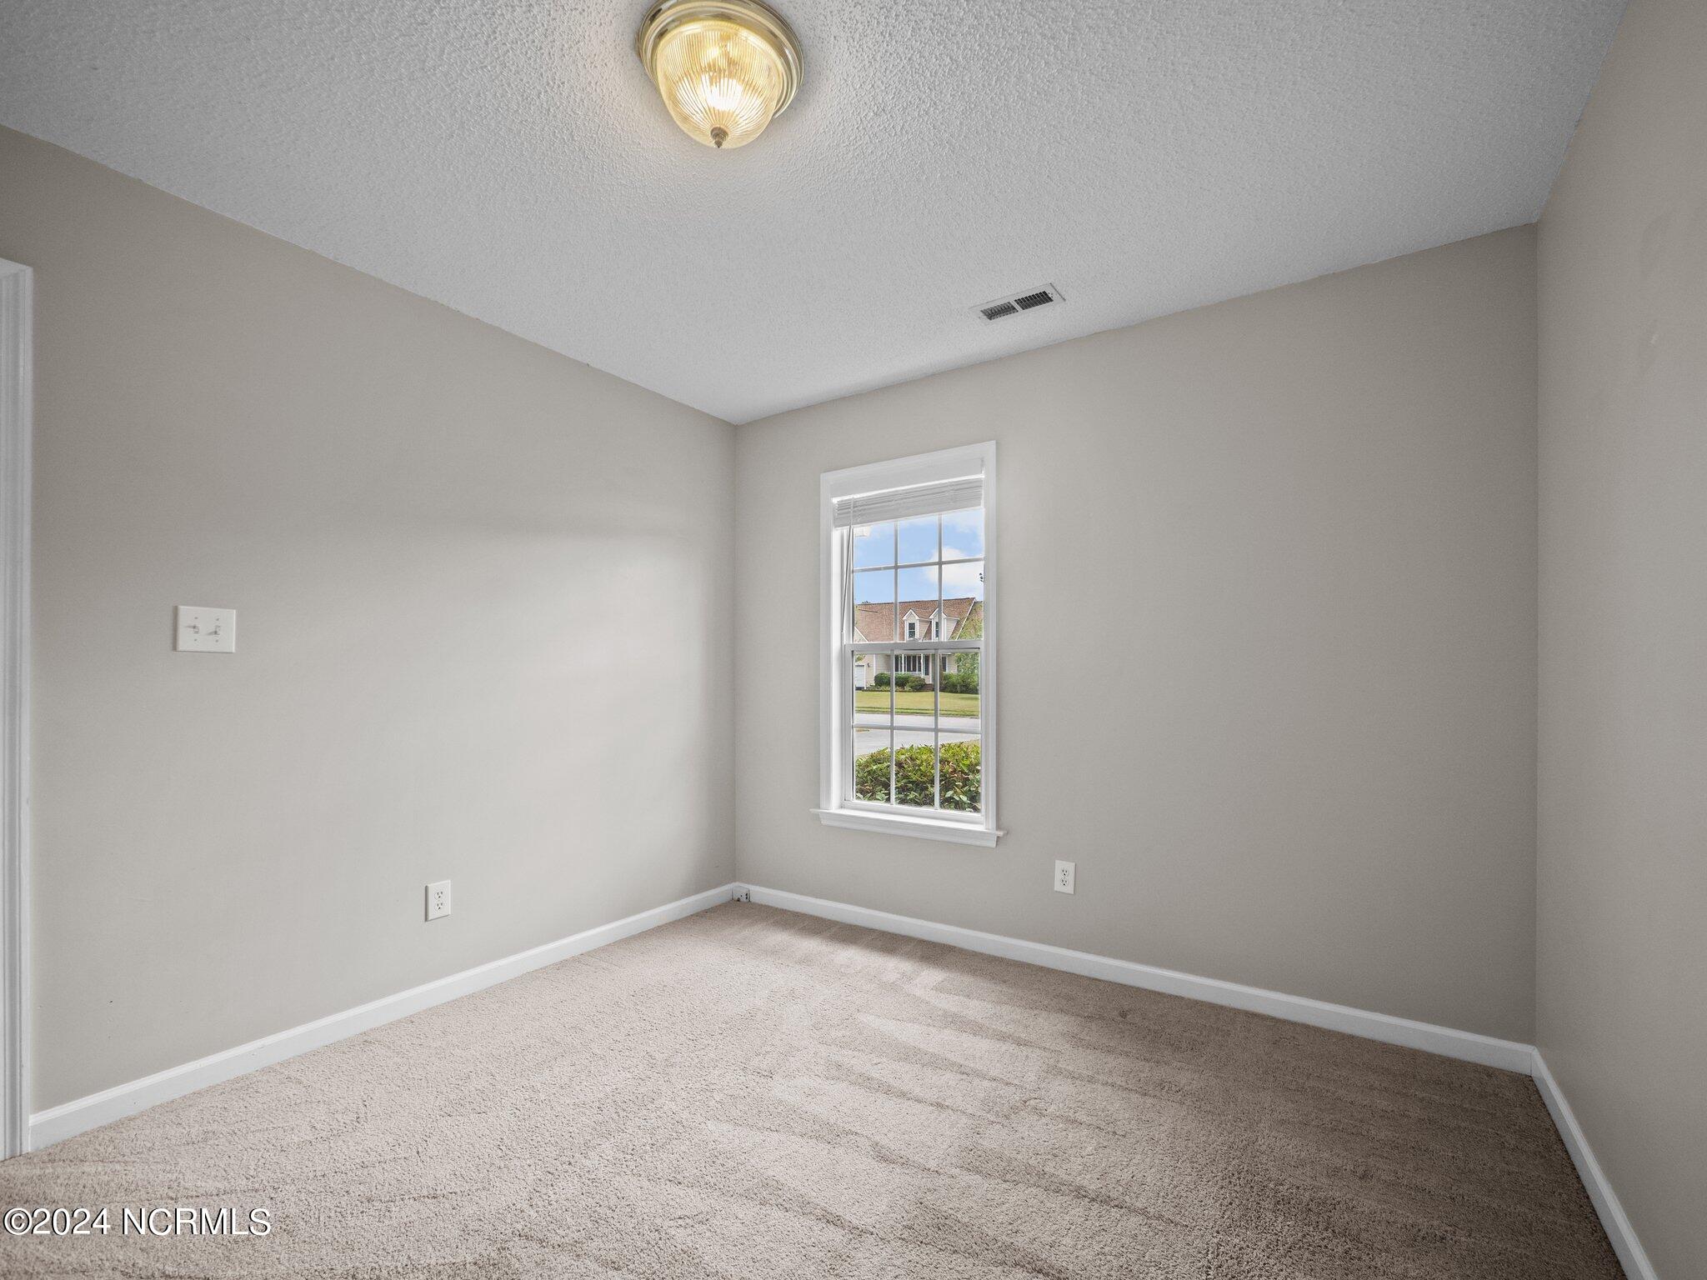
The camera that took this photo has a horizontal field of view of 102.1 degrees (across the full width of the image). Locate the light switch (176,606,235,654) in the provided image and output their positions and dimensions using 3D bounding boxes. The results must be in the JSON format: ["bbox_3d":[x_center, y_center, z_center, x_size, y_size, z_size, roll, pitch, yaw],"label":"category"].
[{"bbox_3d":[-1.791,-0.028,1.912,0.020,0.125,0.121,-1,-2,36],"label":"light switch"}]

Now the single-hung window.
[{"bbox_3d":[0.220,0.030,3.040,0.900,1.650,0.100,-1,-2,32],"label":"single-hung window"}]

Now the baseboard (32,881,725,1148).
[{"bbox_3d":[-1.287,1.241,2.595,0.017,0.088,2.330,-2,-4,36],"label":"baseboard"}]

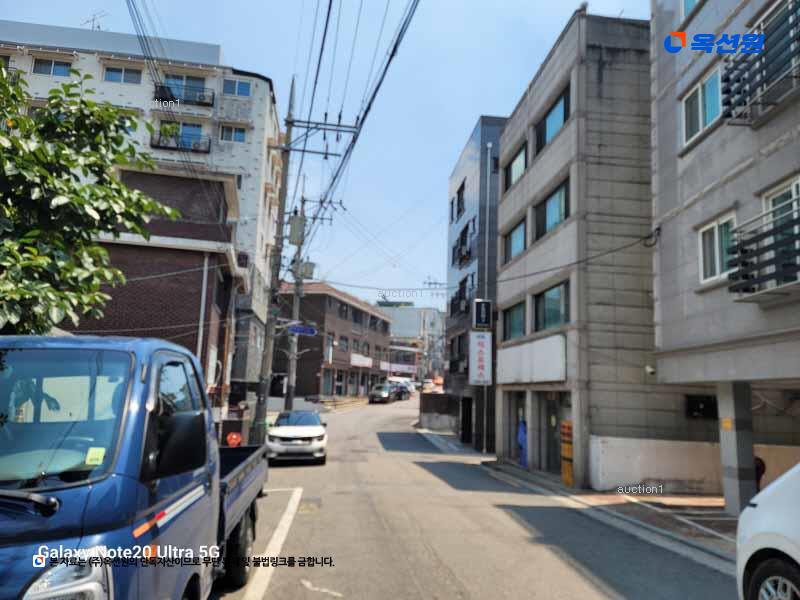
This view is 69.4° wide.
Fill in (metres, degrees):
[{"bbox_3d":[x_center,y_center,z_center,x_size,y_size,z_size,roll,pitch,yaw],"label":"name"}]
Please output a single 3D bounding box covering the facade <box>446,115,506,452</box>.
[{"bbox_3d":[6.945,-0.351,31.019,7.500,15.700,8.000,3,-9,-5],"label":"facade"}]

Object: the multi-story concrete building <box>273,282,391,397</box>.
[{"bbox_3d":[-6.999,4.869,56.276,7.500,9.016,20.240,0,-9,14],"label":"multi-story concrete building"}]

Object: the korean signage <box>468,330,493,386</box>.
[{"bbox_3d":[3.043,2.219,21.841,0.900,2.050,0.250,3,-9,-5],"label":"korean signage"}]

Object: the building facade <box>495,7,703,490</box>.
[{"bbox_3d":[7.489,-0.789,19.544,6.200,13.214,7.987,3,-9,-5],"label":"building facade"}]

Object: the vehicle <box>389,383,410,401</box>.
[{"bbox_3d":[0.020,9.003,56.792,1.850,1.680,4.600,1,-9,10],"label":"vehicle"}]

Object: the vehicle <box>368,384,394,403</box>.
[{"bbox_3d":[-1.569,8.420,51.610,1.830,1.600,4.500,1,-9,10],"label":"vehicle"}]

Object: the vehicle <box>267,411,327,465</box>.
[{"bbox_3d":[-3.302,4.500,19.263,1.800,1.580,4.300,3,-9,-6],"label":"vehicle"}]

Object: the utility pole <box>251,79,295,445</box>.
[{"bbox_3d":[-4.194,-1.478,19.653,0.360,13.160,0.360,4,-9,-5],"label":"utility pole"}]

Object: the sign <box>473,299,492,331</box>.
[{"bbox_3d":[3.156,0.562,22.106,0.760,1.170,0.250,3,-9,-5],"label":"sign"}]

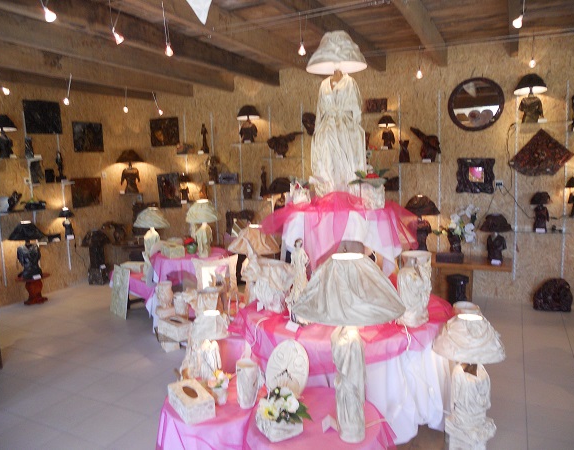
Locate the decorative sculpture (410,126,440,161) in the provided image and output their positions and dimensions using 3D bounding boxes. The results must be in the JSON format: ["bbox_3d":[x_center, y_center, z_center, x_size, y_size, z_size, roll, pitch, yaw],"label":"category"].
[{"bbox_3d":[1.570,-0.906,5.266,0.310,0.380,0.180,2,8,26],"label":"decorative sculpture"}]

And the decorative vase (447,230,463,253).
[{"bbox_3d":[1.798,0.187,5.010,0.150,0.255,0.140,1,8,26],"label":"decorative vase"}]

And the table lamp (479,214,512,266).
[{"bbox_3d":[2.111,0.157,4.739,0.320,0.525,0.310,1,8,26],"label":"table lamp"}]

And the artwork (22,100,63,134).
[{"bbox_3d":[-2.929,-1.290,5.632,0.040,0.378,0.480,2,9,26],"label":"artwork"}]

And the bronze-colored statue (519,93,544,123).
[{"bbox_3d":[2.410,-1.141,4.613,0.230,0.265,0.150,2,9,26],"label":"bronze-colored statue"}]

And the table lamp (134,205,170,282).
[{"bbox_3d":[-1.515,0.207,5.232,0.387,0.806,0.387,-4,8,-17],"label":"table lamp"}]

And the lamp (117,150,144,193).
[{"bbox_3d":[-2.294,-0.784,6.860,0.380,0.660,0.370,-4,7,-19],"label":"lamp"}]

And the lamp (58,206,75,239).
[{"bbox_3d":[-2.758,-0.022,5.866,0.180,0.393,0.180,2,9,26],"label":"lamp"}]

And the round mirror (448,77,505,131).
[{"bbox_3d":[1.999,-1.274,4.931,0.555,0.550,0.040,1,8,26],"label":"round mirror"}]

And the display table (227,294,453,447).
[{"bbox_3d":[0.386,0.856,3.278,1.392,0.630,1.392,2,8,26],"label":"display table"}]

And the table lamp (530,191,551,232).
[{"bbox_3d":[2.555,-0.129,4.707,0.195,0.417,0.195,2,9,26],"label":"table lamp"}]

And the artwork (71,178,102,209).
[{"bbox_3d":[-2.881,-0.461,6.747,0.035,0.415,0.500,2,8,26],"label":"artwork"}]

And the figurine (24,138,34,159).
[{"bbox_3d":[-2.957,-0.882,5.380,0.060,0.233,0.075,2,9,26],"label":"figurine"}]

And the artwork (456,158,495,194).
[{"bbox_3d":[2.026,-0.524,5.023,0.380,0.365,0.040,1,8,26],"label":"artwork"}]

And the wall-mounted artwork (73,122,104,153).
[{"bbox_3d":[-2.746,-1.212,6.494,0.030,0.395,0.500,1,8,26],"label":"wall-mounted artwork"}]

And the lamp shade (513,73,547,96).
[{"bbox_3d":[2.451,-1.415,4.712,0.330,0.215,0.330,2,8,26],"label":"lamp shade"}]

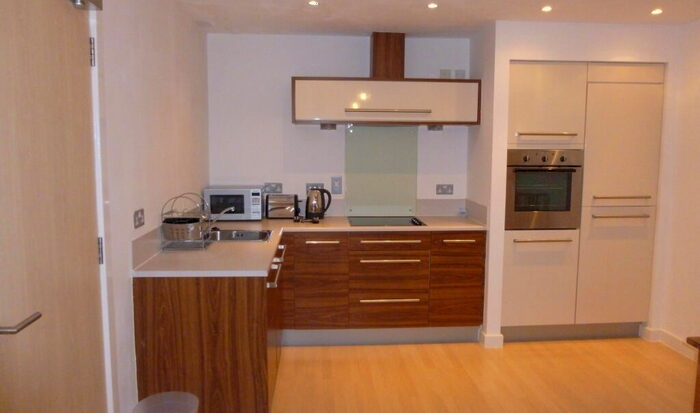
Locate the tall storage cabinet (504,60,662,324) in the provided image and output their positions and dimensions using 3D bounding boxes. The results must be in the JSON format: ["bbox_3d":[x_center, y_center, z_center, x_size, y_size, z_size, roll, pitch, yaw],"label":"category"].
[{"bbox_3d":[1.715,-0.092,4.072,1.178,1.982,0.580,0,6,-4],"label":"tall storage cabinet"}]

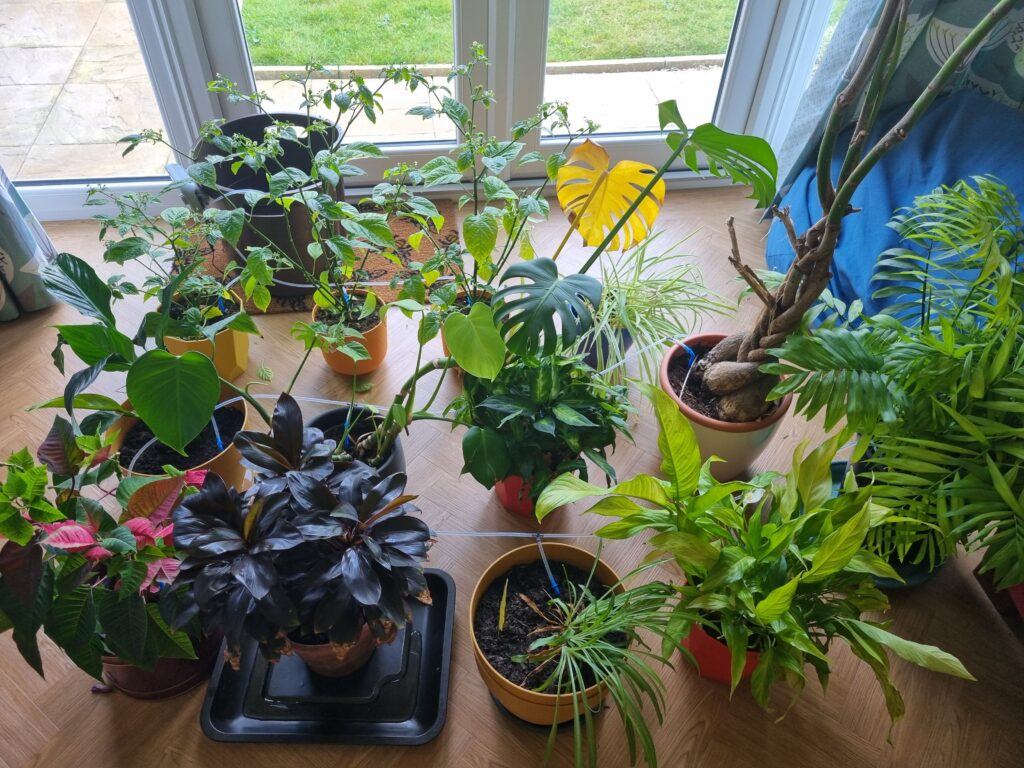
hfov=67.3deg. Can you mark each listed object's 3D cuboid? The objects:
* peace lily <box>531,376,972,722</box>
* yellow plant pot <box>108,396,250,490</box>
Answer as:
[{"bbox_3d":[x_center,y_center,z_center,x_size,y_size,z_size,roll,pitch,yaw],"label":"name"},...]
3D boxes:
[{"bbox_3d":[0.367,0.289,1.201,0.600,0.470,0.460,-5,47,-7],"label":"peace lily"},{"bbox_3d":[-0.619,0.140,1.488,0.245,0.200,0.245,-5,47,-7],"label":"yellow plant pot"}]

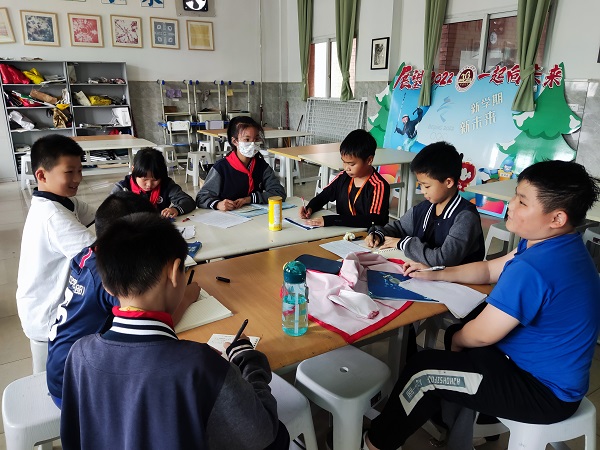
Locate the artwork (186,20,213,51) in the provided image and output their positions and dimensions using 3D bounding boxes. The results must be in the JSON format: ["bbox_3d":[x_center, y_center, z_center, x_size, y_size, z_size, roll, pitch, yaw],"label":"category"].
[{"bbox_3d":[-1.780,-3.401,7.798,0.476,0.473,0.030,-8,20,-24],"label":"artwork"}]

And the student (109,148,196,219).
[{"bbox_3d":[-0.856,0.098,2.605,0.500,1.150,0.580,-6,19,-19],"label":"student"}]

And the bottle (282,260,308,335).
[{"bbox_3d":[-0.012,0.224,1.322,0.073,0.226,0.068,0,18,0],"label":"bottle"}]

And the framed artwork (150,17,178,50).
[{"bbox_3d":[-2.337,-3.326,7.547,0.465,0.481,0.030,-8,20,-24],"label":"framed artwork"}]

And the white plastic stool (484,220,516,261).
[{"bbox_3d":[1.600,0.244,3.301,0.330,0.455,0.300,-10,21,-28],"label":"white plastic stool"}]

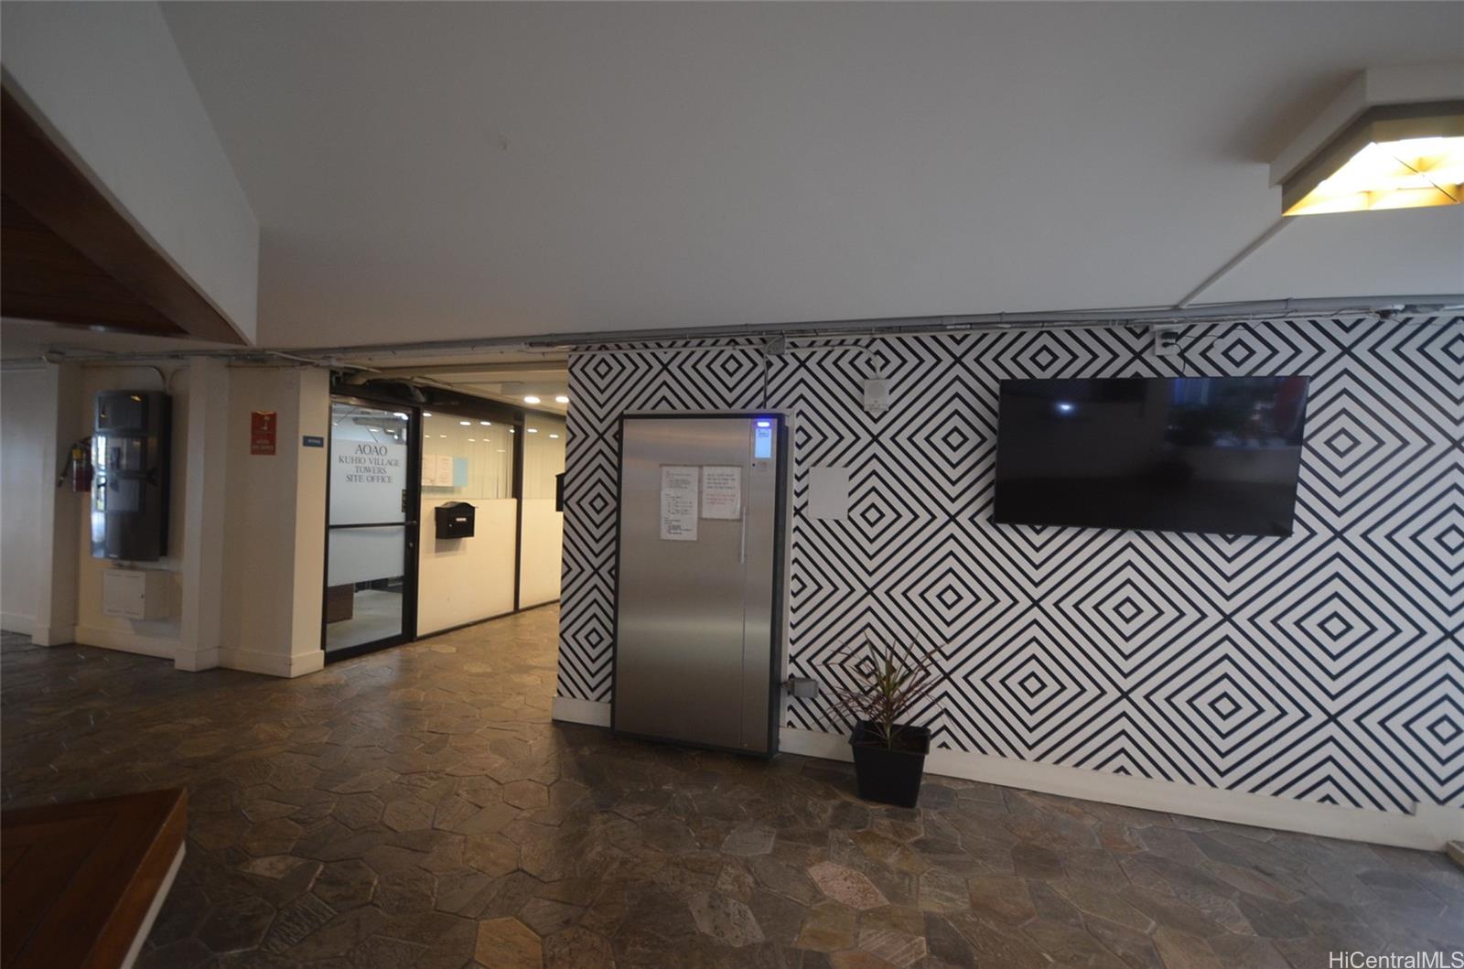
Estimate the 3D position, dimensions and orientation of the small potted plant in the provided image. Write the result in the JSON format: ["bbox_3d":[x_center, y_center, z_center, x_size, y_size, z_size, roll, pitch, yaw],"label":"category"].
[{"bbox_3d":[0.713,1.105,3.118,0.560,0.740,0.500,2,1,17],"label":"small potted plant"}]

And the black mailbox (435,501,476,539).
[{"bbox_3d":[-2.534,0.332,5.968,0.125,0.330,0.360,2,1,19],"label":"black mailbox"}]

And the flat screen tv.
[{"bbox_3d":[1.898,-0.139,3.030,1.232,0.705,0.065,2,8,17],"label":"flat screen tv"}]

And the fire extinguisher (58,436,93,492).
[{"bbox_3d":[-5.054,-0.162,5.056,0.230,0.450,0.165,2,1,17],"label":"fire extinguisher"}]

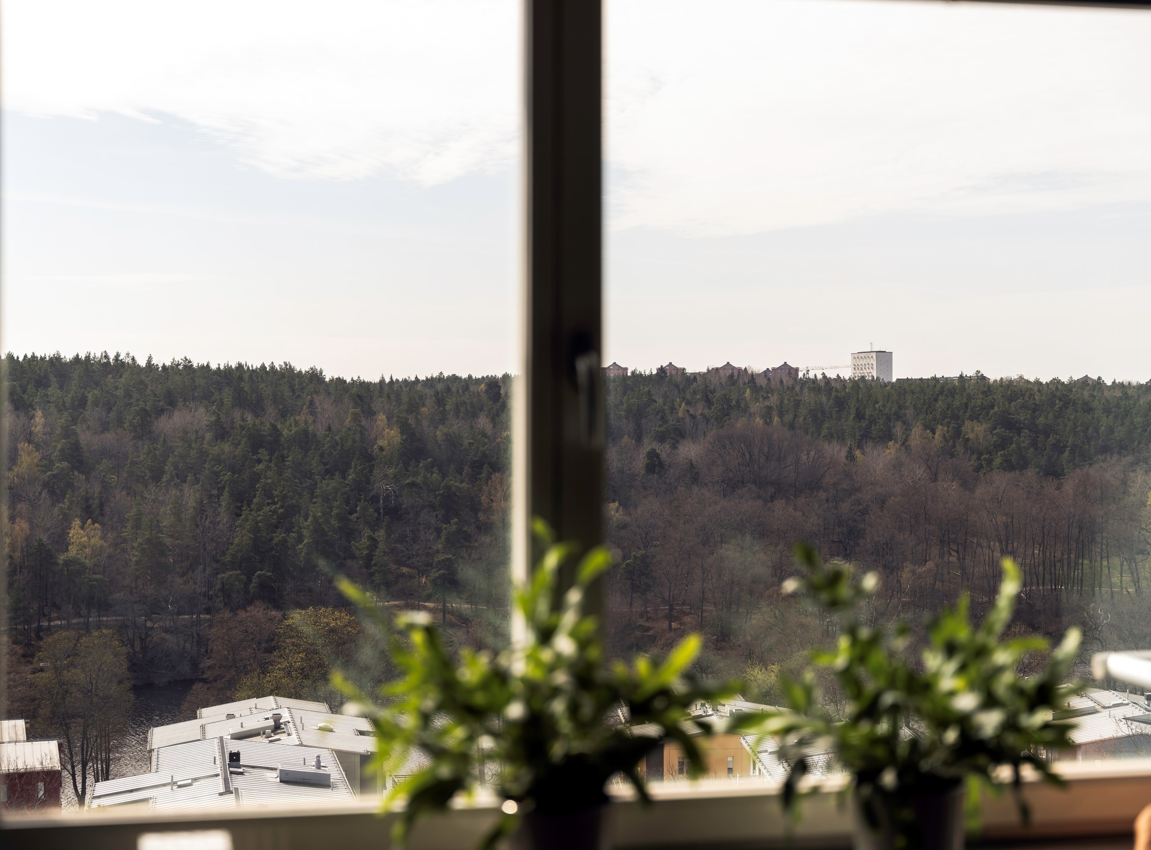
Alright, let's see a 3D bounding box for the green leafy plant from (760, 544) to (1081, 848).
[{"bbox_3d":[0.407,0.340,2.130,0.370,0.390,0.330,0,1,-11],"label":"green leafy plant"}]

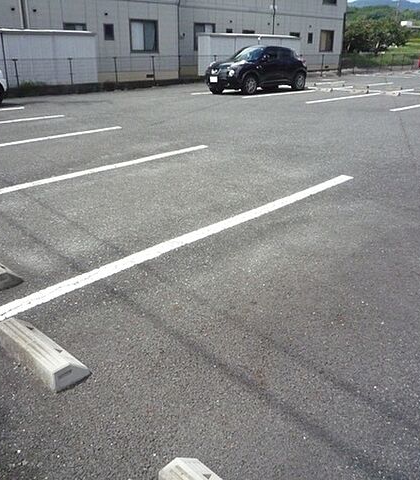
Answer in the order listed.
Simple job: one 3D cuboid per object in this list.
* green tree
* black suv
[{"bbox_3d":[14.057,-17.215,39.138,5.800,3.200,5.200,7,24,17],"label":"green tree"},{"bbox_3d":[1.737,-6.124,16.590,4.130,1.570,1.770,-19,29,-37],"label":"black suv"}]

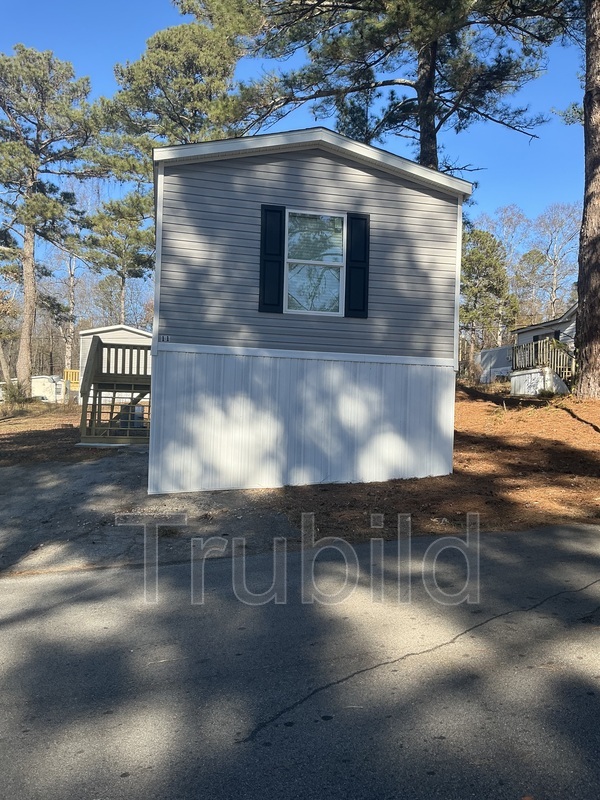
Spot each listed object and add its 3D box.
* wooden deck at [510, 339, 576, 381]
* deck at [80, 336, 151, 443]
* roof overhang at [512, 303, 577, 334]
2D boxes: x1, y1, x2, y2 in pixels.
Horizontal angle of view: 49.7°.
[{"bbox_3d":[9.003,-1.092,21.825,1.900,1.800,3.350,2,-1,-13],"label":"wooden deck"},{"bbox_3d":[-4.403,-0.276,16.100,1.600,2.580,3.400,2,-1,-13],"label":"deck"},{"bbox_3d":[9.816,-3.115,25.426,1.000,0.650,4.300,2,-1,-13],"label":"roof overhang"}]

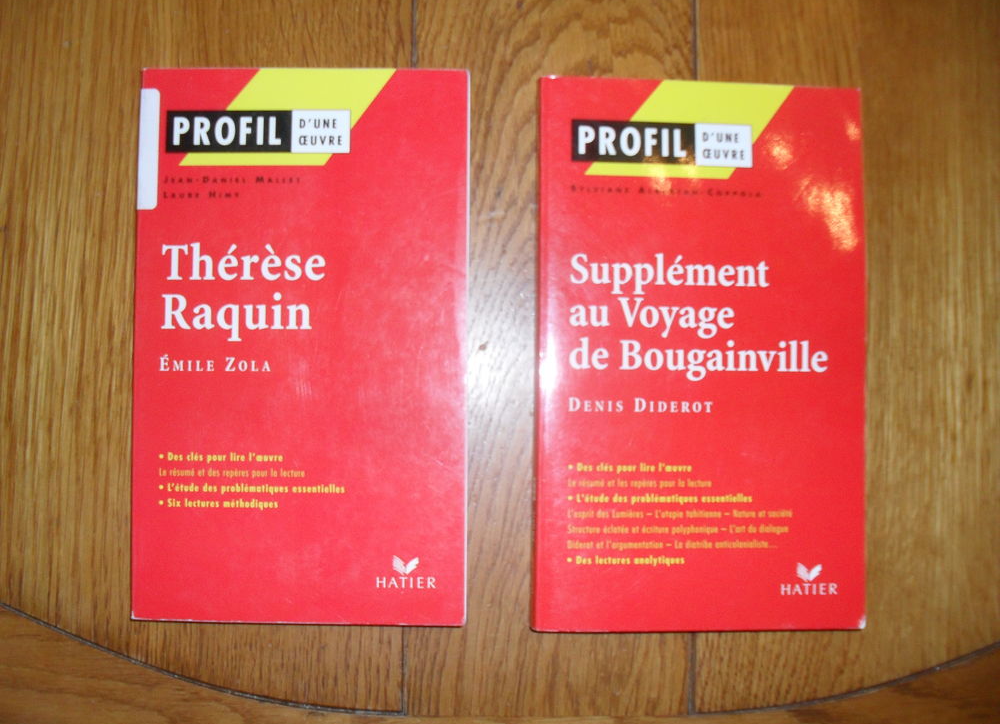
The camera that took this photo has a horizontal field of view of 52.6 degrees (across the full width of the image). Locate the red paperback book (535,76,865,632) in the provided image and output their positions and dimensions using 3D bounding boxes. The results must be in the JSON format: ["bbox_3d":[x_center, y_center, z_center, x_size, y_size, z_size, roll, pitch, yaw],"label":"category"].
[{"bbox_3d":[0.066,-0.003,0.335,0.108,0.009,0.179,1,88,-1],"label":"red paperback book"}]

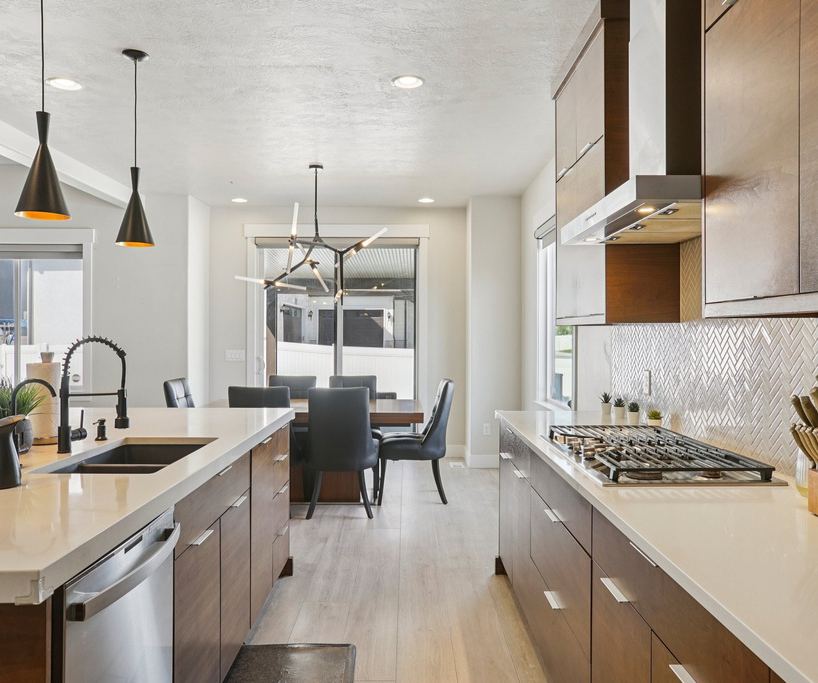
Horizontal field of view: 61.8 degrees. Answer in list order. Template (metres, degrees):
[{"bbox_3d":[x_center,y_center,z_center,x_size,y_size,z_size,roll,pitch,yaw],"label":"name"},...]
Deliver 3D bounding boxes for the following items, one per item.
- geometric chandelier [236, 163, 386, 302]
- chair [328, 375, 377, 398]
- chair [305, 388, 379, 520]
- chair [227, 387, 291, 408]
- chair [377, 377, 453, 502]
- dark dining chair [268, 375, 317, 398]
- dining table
[{"bbox_3d":[-0.768,-0.861,5.553,1.200,1.145,0.950,0,1,0],"label":"geometric chandelier"},{"bbox_3d":[-0.507,0.795,5.970,0.500,0.955,0.620,0,1,0],"label":"chair"},{"bbox_3d":[-0.509,0.803,5.200,0.500,0.955,0.620,0,1,0],"label":"chair"},{"bbox_3d":[-1.074,0.803,5.201,0.500,0.955,0.620,0,1,0],"label":"chair"},{"bbox_3d":[0.052,0.796,5.579,0.620,0.960,0.500,0,1,-4],"label":"chair"},{"bbox_3d":[-1.062,0.795,5.971,0.500,0.955,0.620,0,1,0],"label":"dark dining chair"},{"bbox_3d":[-0.778,0.901,5.572,1.780,0.750,1.040,0,1,0],"label":"dining table"}]

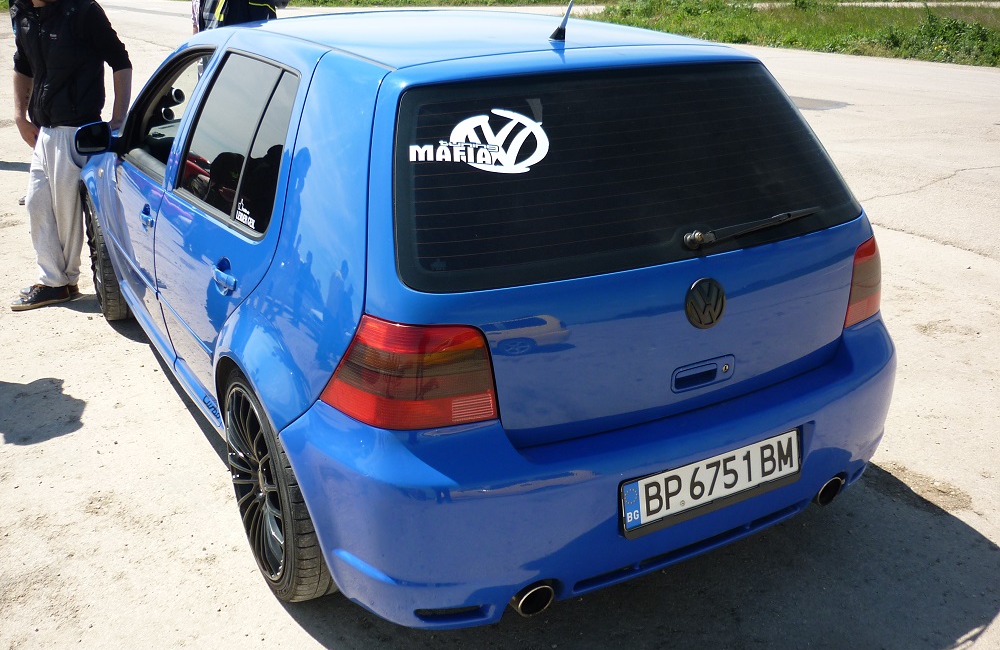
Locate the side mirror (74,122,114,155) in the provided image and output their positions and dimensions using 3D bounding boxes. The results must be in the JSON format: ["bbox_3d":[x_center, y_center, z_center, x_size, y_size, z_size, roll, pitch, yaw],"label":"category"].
[{"bbox_3d":[-1.530,-0.716,3.605,0.162,0.127,0.095,-19,27,-41],"label":"side mirror"}]

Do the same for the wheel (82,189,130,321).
[{"bbox_3d":[-1.799,-0.359,4.519,0.225,0.638,0.638,-10,22,-25],"label":"wheel"}]

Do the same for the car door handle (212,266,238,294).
[{"bbox_3d":[-0.650,-0.106,2.269,0.045,0.055,0.185,-12,23,-28],"label":"car door handle"}]

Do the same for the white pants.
[{"bbox_3d":[-2.216,-0.605,4.758,0.330,0.870,0.250,11,23,29],"label":"white pants"}]

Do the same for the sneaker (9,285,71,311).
[{"bbox_3d":[-2.318,-0.166,4.769,0.280,0.107,0.102,-17,26,-38],"label":"sneaker"}]

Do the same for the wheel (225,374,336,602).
[{"bbox_3d":[-0.538,0.380,2.479,0.225,0.638,0.638,-10,22,-28],"label":"wheel"}]

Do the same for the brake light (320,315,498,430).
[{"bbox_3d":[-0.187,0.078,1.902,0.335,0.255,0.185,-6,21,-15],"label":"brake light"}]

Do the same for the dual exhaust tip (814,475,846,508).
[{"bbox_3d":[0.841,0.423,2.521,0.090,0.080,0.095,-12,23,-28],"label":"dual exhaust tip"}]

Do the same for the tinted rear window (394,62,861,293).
[{"bbox_3d":[0.333,-0.374,2.188,1.320,0.500,0.100,-12,-13,-28],"label":"tinted rear window"}]

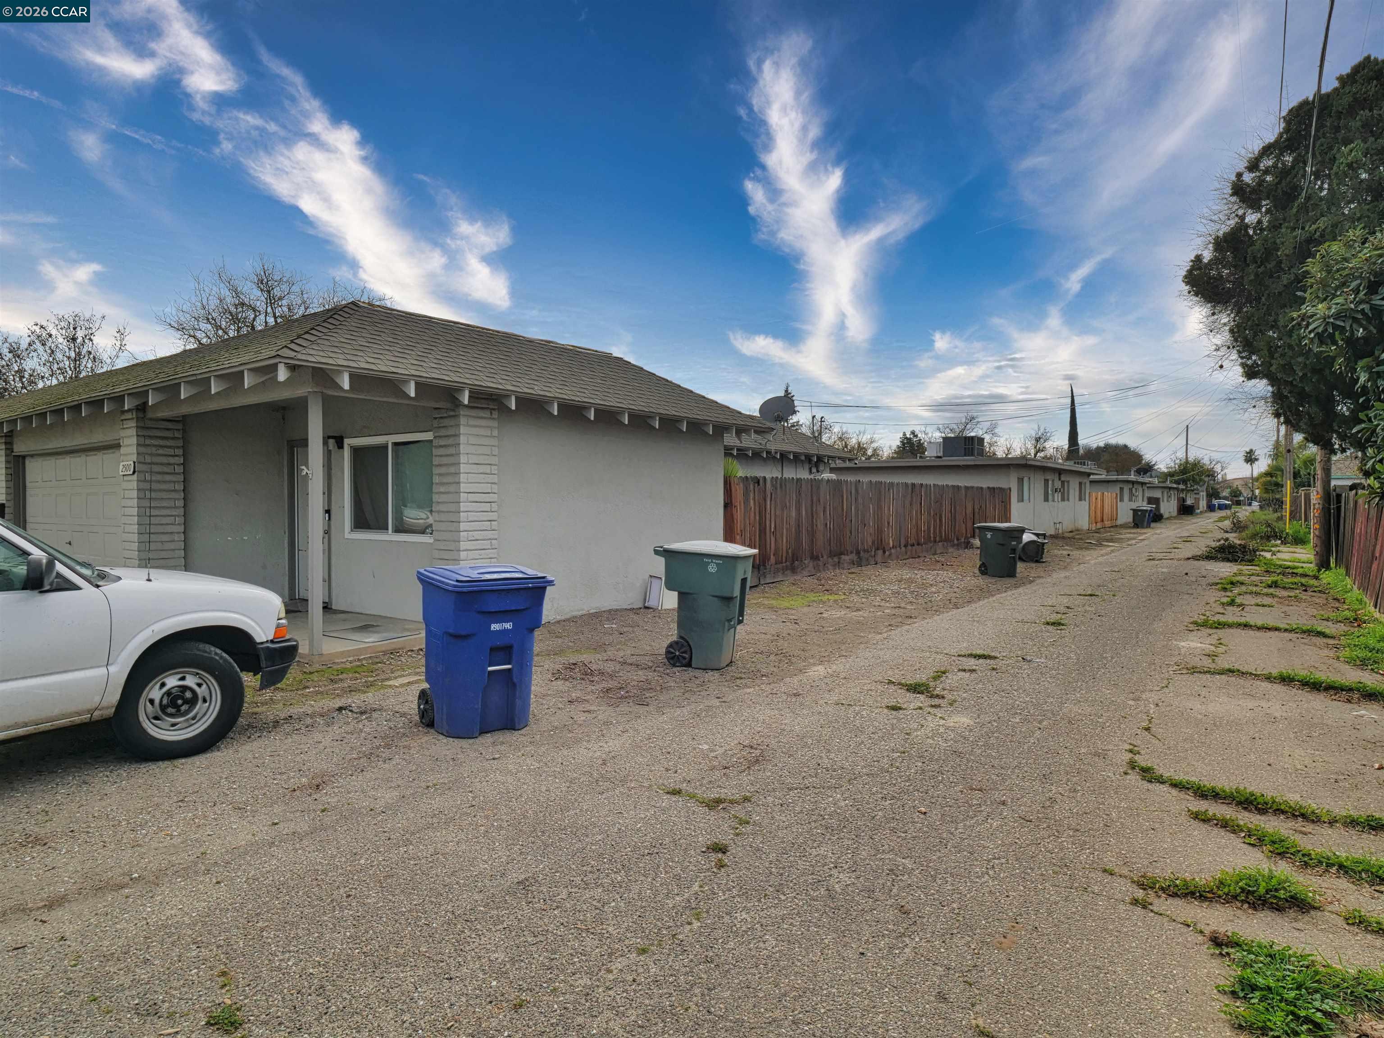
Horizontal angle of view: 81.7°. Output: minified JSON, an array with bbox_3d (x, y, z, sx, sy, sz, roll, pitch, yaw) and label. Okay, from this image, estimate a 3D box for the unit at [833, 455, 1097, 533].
[{"bbox_3d":[12.787,-0.914,38.416,9.800,3.000,16.300,1,2,36],"label":"unit"}]

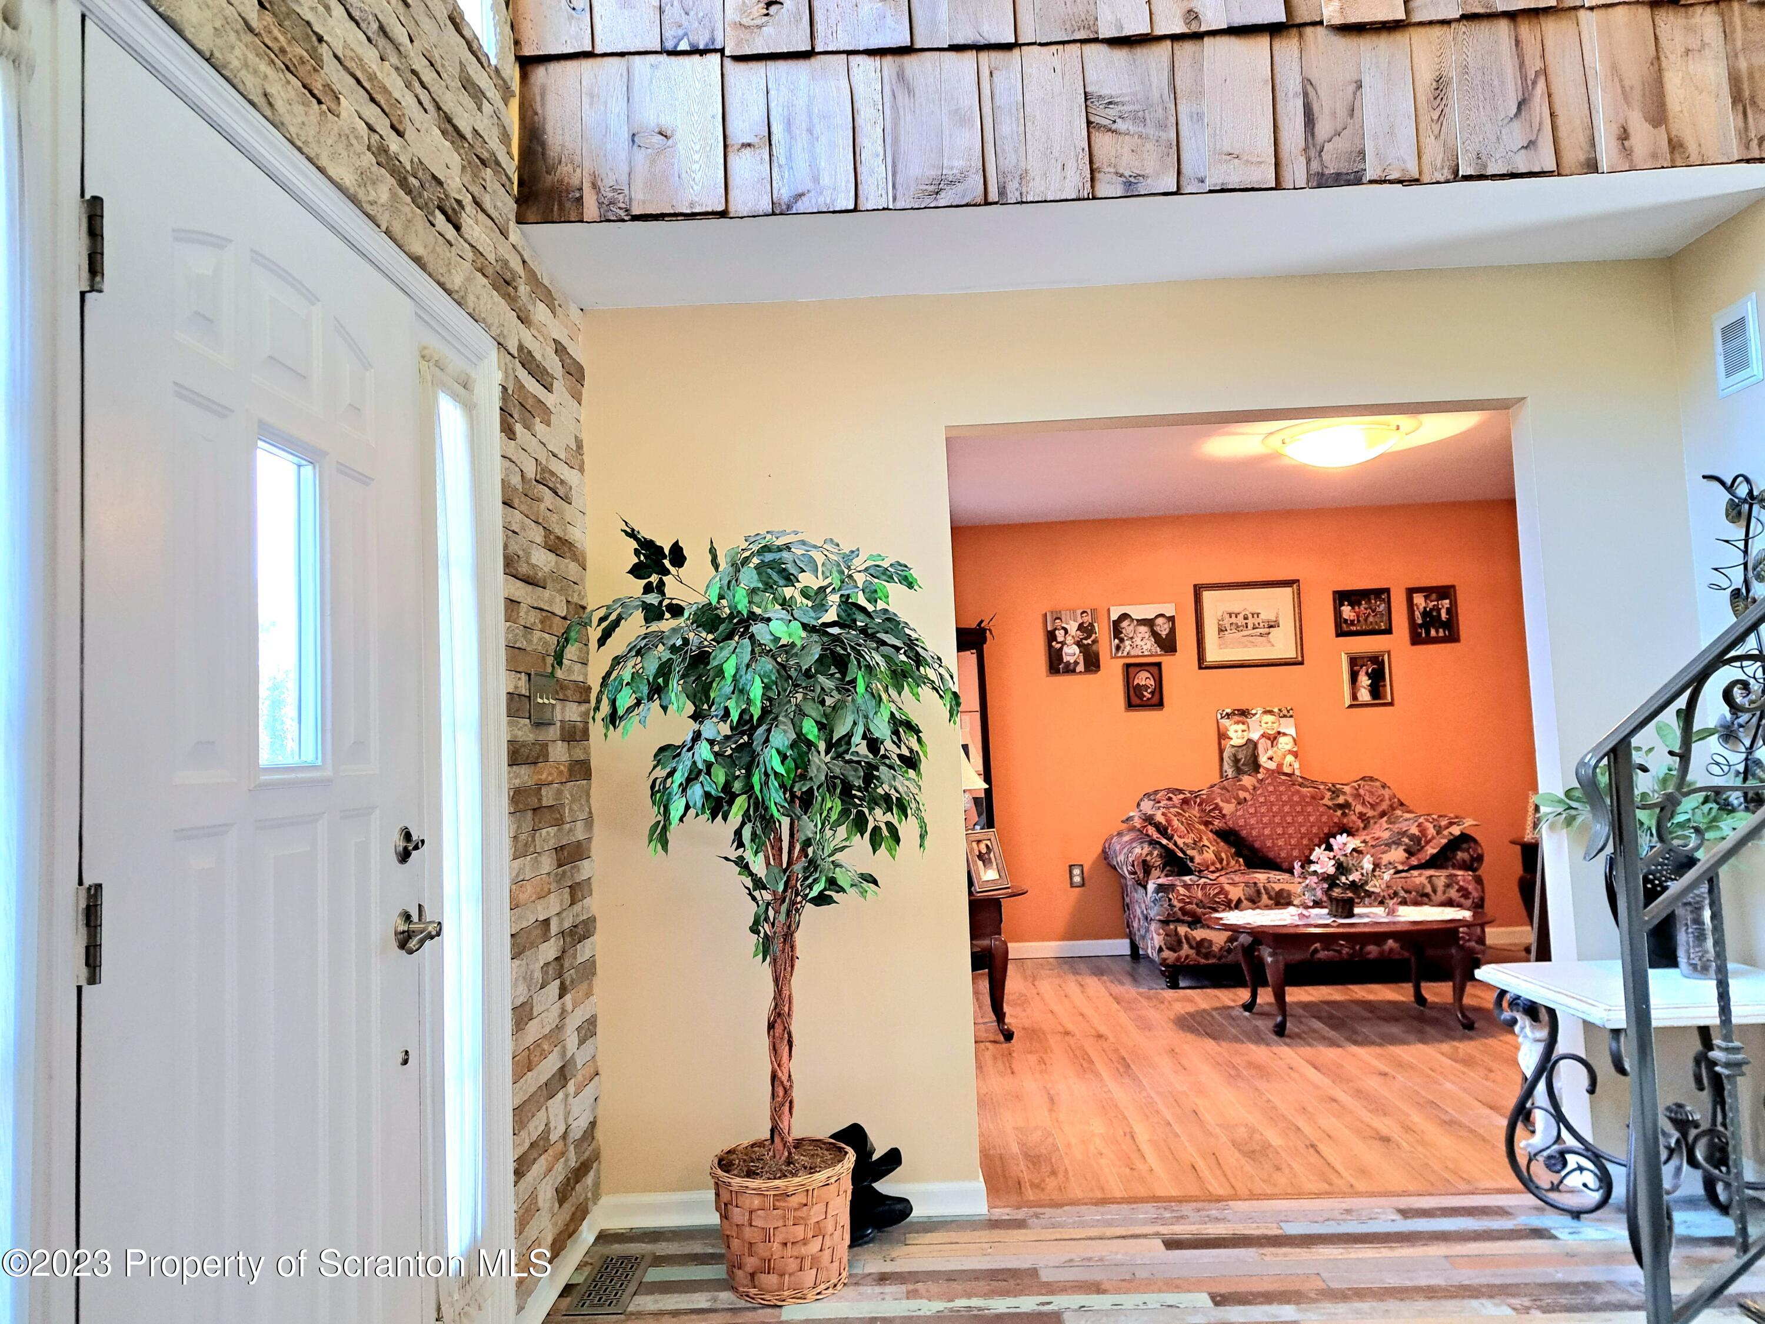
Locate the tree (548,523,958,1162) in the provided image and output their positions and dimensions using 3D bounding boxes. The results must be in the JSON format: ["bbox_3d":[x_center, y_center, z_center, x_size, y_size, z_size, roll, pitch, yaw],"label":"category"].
[{"bbox_3d":[-0.276,0.404,2.846,0.940,1.490,0.760,-2,-4,1],"label":"tree"}]

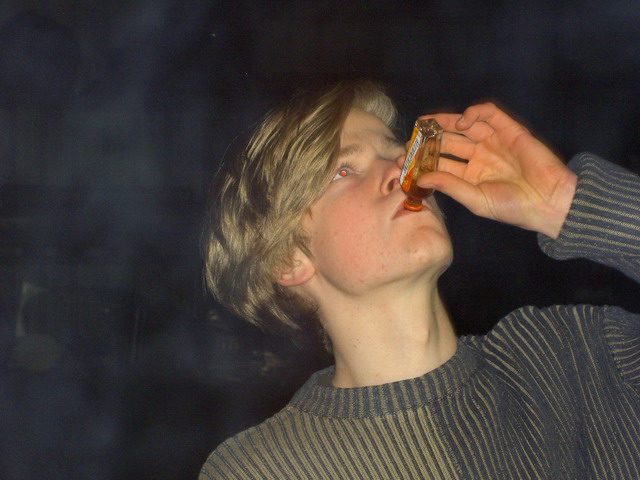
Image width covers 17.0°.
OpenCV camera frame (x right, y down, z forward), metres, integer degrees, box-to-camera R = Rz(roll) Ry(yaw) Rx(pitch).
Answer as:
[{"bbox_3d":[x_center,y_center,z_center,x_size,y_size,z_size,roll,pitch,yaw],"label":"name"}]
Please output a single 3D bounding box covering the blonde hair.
[{"bbox_3d":[-0.004,-0.031,2.020,0.205,0.235,0.230,-3,-43,-29],"label":"blonde hair"}]

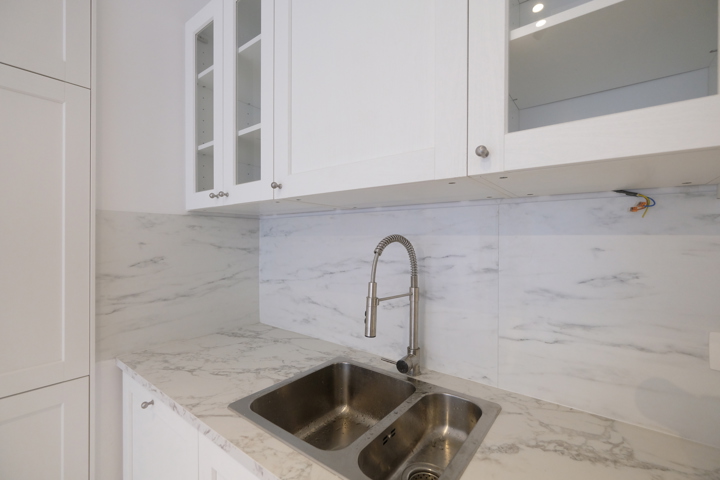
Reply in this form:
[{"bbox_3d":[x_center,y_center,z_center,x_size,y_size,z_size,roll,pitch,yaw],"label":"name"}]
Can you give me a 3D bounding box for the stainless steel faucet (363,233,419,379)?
[{"bbox_3d":[0.085,0.212,0.937,0.246,0.456,0.116,0,0,-45],"label":"stainless steel faucet"}]

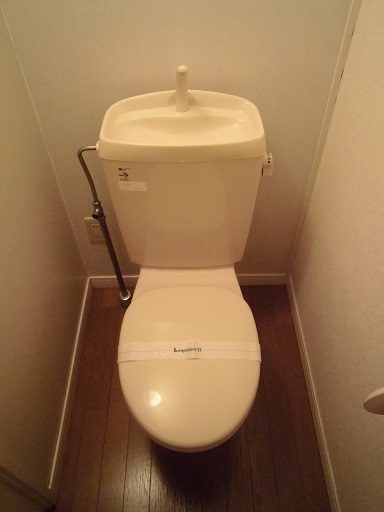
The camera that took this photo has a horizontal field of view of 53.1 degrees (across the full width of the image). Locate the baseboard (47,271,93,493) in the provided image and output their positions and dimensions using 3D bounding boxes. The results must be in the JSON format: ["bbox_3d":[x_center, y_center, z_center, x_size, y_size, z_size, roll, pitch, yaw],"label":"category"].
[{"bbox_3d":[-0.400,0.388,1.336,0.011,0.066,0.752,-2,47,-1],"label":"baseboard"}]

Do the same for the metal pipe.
[{"bbox_3d":[-0.275,-0.047,1.289,0.070,0.719,0.050,-1,47,0],"label":"metal pipe"}]

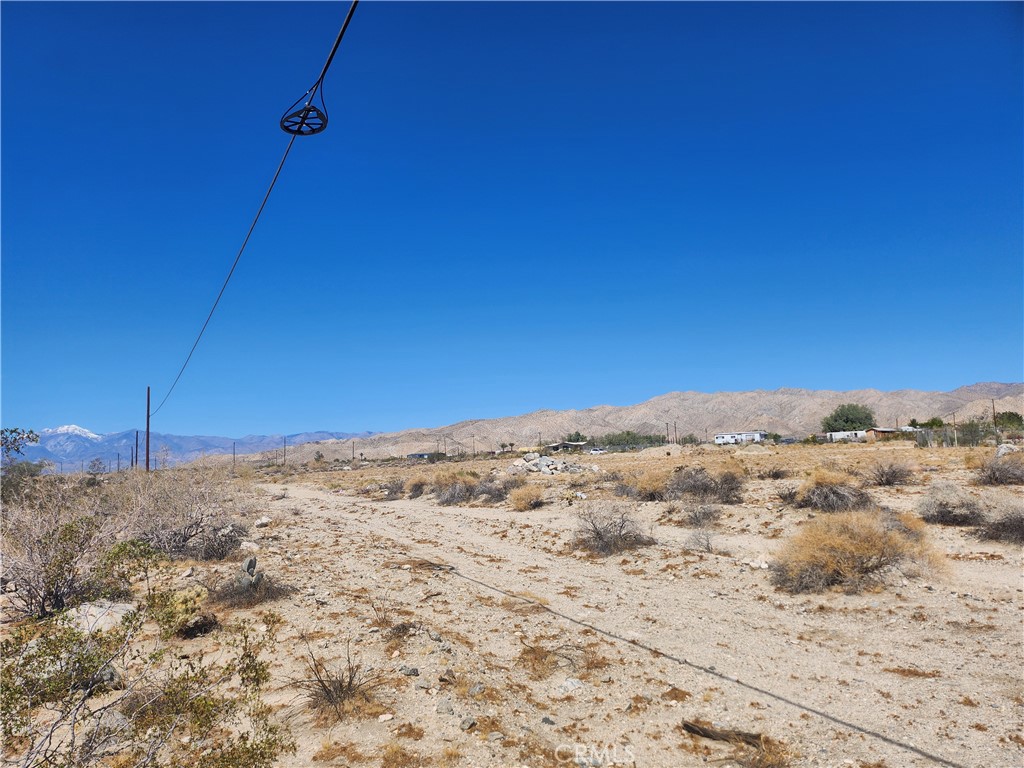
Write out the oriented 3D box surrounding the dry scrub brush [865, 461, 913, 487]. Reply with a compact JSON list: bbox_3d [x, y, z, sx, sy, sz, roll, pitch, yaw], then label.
[{"bbox_3d":[12.572,2.955,23.708,1.379,0.802,1.180,-4,-6,27],"label":"dry scrub brush"}]

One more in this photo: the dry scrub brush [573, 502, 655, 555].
[{"bbox_3d":[1.704,2.368,11.800,1.303,0.798,1.150,0,-6,0],"label":"dry scrub brush"}]

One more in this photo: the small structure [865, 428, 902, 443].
[{"bbox_3d":[91.567,12.694,175.000,7.800,3.300,4.500,-2,-5,2],"label":"small structure"}]

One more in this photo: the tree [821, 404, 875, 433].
[{"bbox_3d":[104.903,12.351,222.000,16.885,11.882,15.500,0,-6,0],"label":"tree"}]

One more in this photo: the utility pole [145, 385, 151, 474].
[{"bbox_3d":[-34.852,4.741,68.000,0.300,9.003,0.300,0,-6,0],"label":"utility pole"}]

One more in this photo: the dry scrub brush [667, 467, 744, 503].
[{"bbox_3d":[5.244,2.701,19.242,1.979,0.948,1.669,-3,-5,15],"label":"dry scrub brush"}]

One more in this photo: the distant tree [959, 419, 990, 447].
[{"bbox_3d":[74.912,7.896,115.000,5.183,4.616,4.800,0,-6,0],"label":"distant tree"}]

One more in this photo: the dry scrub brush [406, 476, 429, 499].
[{"bbox_3d":[-3.321,3.538,24.688,0.801,0.767,0.774,-1,-5,-8],"label":"dry scrub brush"}]

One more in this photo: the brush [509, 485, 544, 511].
[{"bbox_3d":[0.453,3.525,22.200,1.103,0.766,1.000,0,-6,0],"label":"brush"}]

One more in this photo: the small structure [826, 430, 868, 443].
[{"bbox_3d":[82.694,12.940,175.000,9.600,2.800,3.000,-4,-6,25],"label":"small structure"}]

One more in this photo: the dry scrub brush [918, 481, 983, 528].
[{"bbox_3d":[7.959,2.154,12.887,1.025,0.740,0.869,-5,-6,31],"label":"dry scrub brush"}]

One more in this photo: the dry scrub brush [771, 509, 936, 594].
[{"bbox_3d":[4.136,1.962,8.600,1.970,0.908,1.700,0,-6,0],"label":"dry scrub brush"}]

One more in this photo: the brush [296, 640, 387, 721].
[{"bbox_3d":[-1.129,1.923,4.700,0.584,0.450,0.550,0,-6,0],"label":"brush"}]

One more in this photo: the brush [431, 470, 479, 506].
[{"bbox_3d":[-1.692,3.045,20.892,1.363,0.973,1.166,-1,-5,-5],"label":"brush"}]

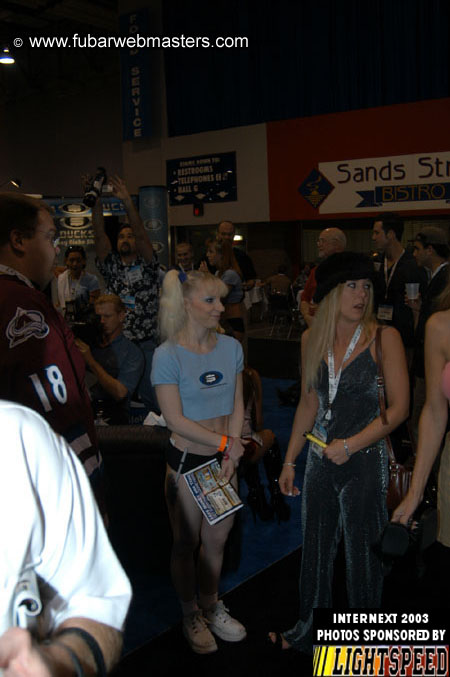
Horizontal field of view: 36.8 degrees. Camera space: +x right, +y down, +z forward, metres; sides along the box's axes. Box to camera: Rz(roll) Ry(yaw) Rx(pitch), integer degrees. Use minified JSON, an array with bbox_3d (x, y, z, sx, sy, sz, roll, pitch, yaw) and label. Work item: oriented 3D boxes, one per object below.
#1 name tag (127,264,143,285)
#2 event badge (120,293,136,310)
[{"bbox_3d":[-0.671,-0.487,5.070,0.097,0.107,0.012,-10,3,-6],"label":"name tag"},{"bbox_3d":[-0.722,-0.273,5.050,0.112,0.105,0.012,-3,12,-5],"label":"event badge"}]

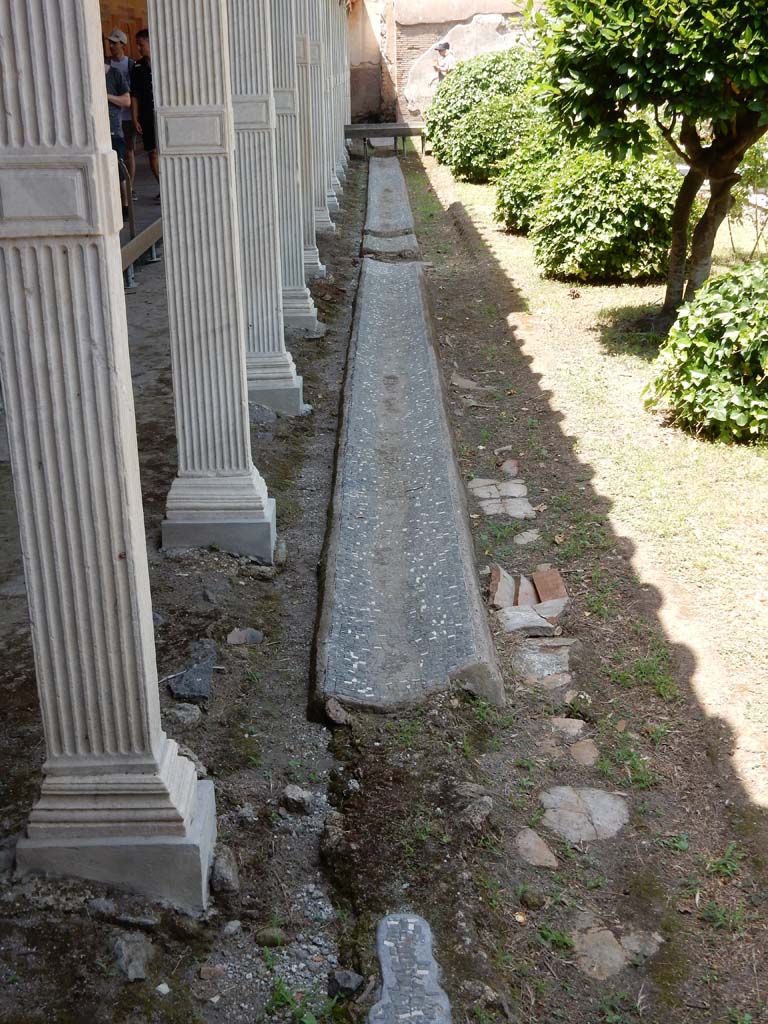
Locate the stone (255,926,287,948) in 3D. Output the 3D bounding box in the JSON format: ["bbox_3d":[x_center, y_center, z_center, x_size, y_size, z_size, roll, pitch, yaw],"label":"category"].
[{"bbox_3d":[-0.208,0.778,2.327,0.056,0.033,0.042,-1,19,0],"label":"stone"}]

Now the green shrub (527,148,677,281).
[{"bbox_3d":[1.620,-2.200,9.240,1.100,0.880,1.050,-1,20,0],"label":"green shrub"}]

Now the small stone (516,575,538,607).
[{"bbox_3d":[0.408,0.223,3.613,0.070,0.055,0.100,2,20,9],"label":"small stone"}]

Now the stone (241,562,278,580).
[{"bbox_3d":[-0.389,0.186,3.975,0.118,0.045,0.080,-1,20,0],"label":"stone"}]

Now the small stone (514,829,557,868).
[{"bbox_3d":[0.314,0.689,2.613,0.060,0.026,0.125,-5,20,-13],"label":"small stone"}]

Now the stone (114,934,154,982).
[{"bbox_3d":[-0.449,0.785,2.250,0.056,0.042,0.095,0,19,3],"label":"stone"}]

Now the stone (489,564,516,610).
[{"bbox_3d":[0.355,0.224,3.810,0.090,0.065,0.250,1,20,5],"label":"stone"}]

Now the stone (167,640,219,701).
[{"bbox_3d":[-0.493,0.409,3.300,0.125,0.090,0.260,-1,20,0],"label":"stone"}]

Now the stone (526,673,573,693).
[{"bbox_3d":[0.410,0.423,3.155,0.110,0.022,0.070,-5,20,-10],"label":"stone"}]

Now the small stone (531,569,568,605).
[{"bbox_3d":[0.496,0.218,3.792,0.080,0.045,0.185,-1,19,0],"label":"small stone"}]

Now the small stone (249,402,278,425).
[{"bbox_3d":[-0.546,-0.428,5.531,0.155,0.075,0.110,-1,19,0],"label":"small stone"}]

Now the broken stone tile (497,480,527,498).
[{"bbox_3d":[0.471,-0.084,4.700,0.107,0.030,0.150,-1,20,0],"label":"broken stone tile"}]

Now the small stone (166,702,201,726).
[{"bbox_3d":[-0.489,0.496,3.118,0.090,0.050,0.075,-1,20,0],"label":"small stone"}]

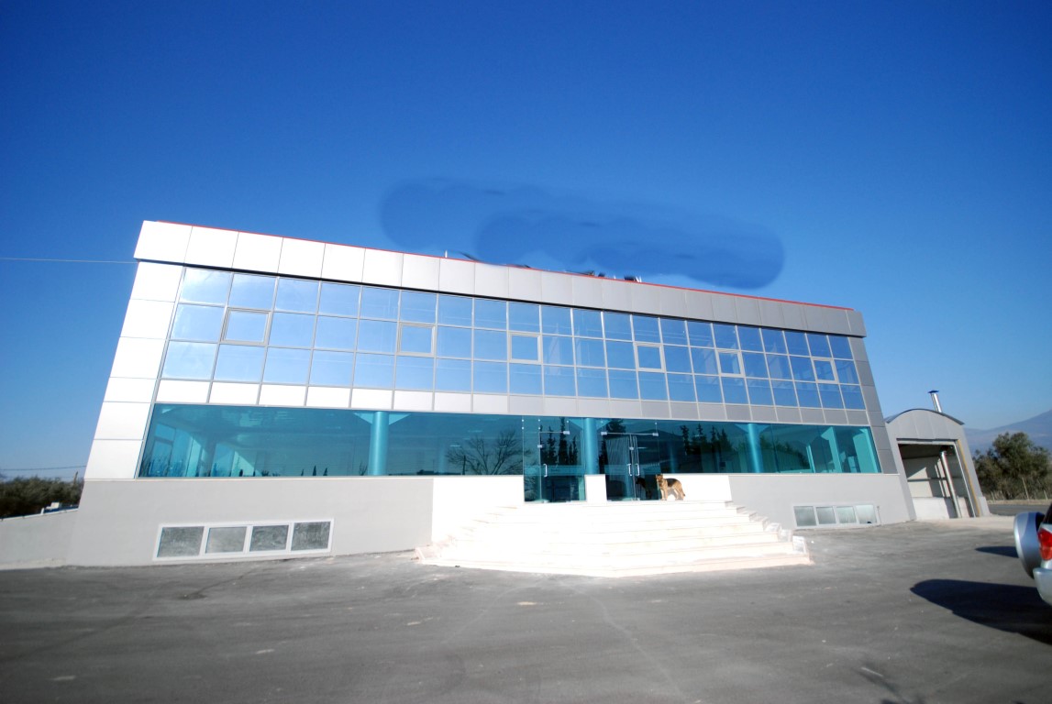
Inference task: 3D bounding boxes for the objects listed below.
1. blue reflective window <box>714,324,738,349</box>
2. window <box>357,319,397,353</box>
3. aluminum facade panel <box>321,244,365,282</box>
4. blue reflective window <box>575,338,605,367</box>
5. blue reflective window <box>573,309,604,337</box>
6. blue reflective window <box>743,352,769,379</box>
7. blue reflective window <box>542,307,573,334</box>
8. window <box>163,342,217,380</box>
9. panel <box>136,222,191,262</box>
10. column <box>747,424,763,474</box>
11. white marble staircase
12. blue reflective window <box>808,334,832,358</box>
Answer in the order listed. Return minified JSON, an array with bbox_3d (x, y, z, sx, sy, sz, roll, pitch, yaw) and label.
[{"bbox_3d":[7.971,-0.592,17.476,1.130,1.041,0.080,4,-18,-16],"label":"blue reflective window"},{"bbox_3d":[-4.815,-0.483,14.286,1.212,1.113,0.080,4,-18,-16],"label":"window"},{"bbox_3d":[-5.586,-2.702,13.451,1.148,1.154,0.060,4,-18,-16],"label":"aluminum facade panel"},{"bbox_3d":[2.277,0.039,15.530,1.130,1.031,0.080,4,-18,-16],"label":"blue reflective window"},{"bbox_3d":[2.277,-1.015,15.976,1.165,1.057,0.080,4,-18,-16],"label":"blue reflective window"},{"bbox_3d":[9.204,0.535,17.623,1.116,1.044,0.080,4,-19,-16],"label":"blue reflective window"},{"bbox_3d":[1.125,-1.098,15.649,1.165,1.057,0.080,4,-18,-16],"label":"blue reflective window"},{"bbox_3d":[-9.206,0.249,12.044,1.128,1.038,0.080,4,-18,-16],"label":"window"},{"bbox_3d":[-10.366,-3.124,12.608,1.188,1.188,0.100,4,-18,-16],"label":"panel"},{"bbox_3d":[8.738,4.077,16.600,0.500,2.666,0.500,4,-18,-16],"label":"column"},{"bbox_3d":[2.937,4.426,11.070,10.649,1.125,5.301,4,-18,-16],"label":"white marble staircase"},{"bbox_3d":[12.540,-0.261,18.768,1.130,1.041,0.080,4,-18,-16],"label":"blue reflective window"}]

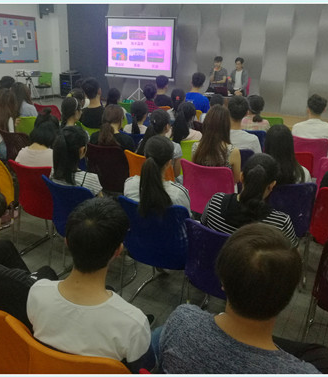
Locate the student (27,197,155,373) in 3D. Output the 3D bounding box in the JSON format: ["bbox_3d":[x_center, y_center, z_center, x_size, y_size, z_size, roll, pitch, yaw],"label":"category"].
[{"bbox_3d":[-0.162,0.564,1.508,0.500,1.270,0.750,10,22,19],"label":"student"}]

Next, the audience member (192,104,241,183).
[{"bbox_3d":[0.522,-0.151,3.595,0.460,1.270,0.780,10,21,21],"label":"audience member"}]

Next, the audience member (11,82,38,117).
[{"bbox_3d":[-1.555,-0.676,4.693,0.460,1.220,0.720,12,23,23],"label":"audience member"}]

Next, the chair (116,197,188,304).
[{"bbox_3d":[0.001,0.389,2.530,0.460,0.800,0.520,9,21,20],"label":"chair"}]

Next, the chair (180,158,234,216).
[{"bbox_3d":[0.404,0.133,3.273,0.460,0.800,0.520,11,22,24],"label":"chair"}]

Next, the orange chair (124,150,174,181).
[{"bbox_3d":[-0.042,0.055,3.445,0.460,0.800,0.520,12,22,25],"label":"orange chair"}]

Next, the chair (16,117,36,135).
[{"bbox_3d":[-1.621,-0.518,4.867,0.460,0.800,0.520,8,21,16],"label":"chair"}]

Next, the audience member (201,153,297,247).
[{"bbox_3d":[0.521,0.285,2.354,0.480,1.150,0.750,11,22,22],"label":"audience member"}]

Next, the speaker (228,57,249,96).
[{"bbox_3d":[1.518,-2.113,8.460,0.500,1.310,0.780,14,23,29],"label":"speaker"}]

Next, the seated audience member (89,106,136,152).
[{"bbox_3d":[-0.322,-0.253,3.767,0.460,1.140,0.750,9,21,19],"label":"seated audience member"}]

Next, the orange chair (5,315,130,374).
[{"bbox_3d":[-0.218,0.777,1.563,0.470,0.860,0.560,11,22,22],"label":"orange chair"}]

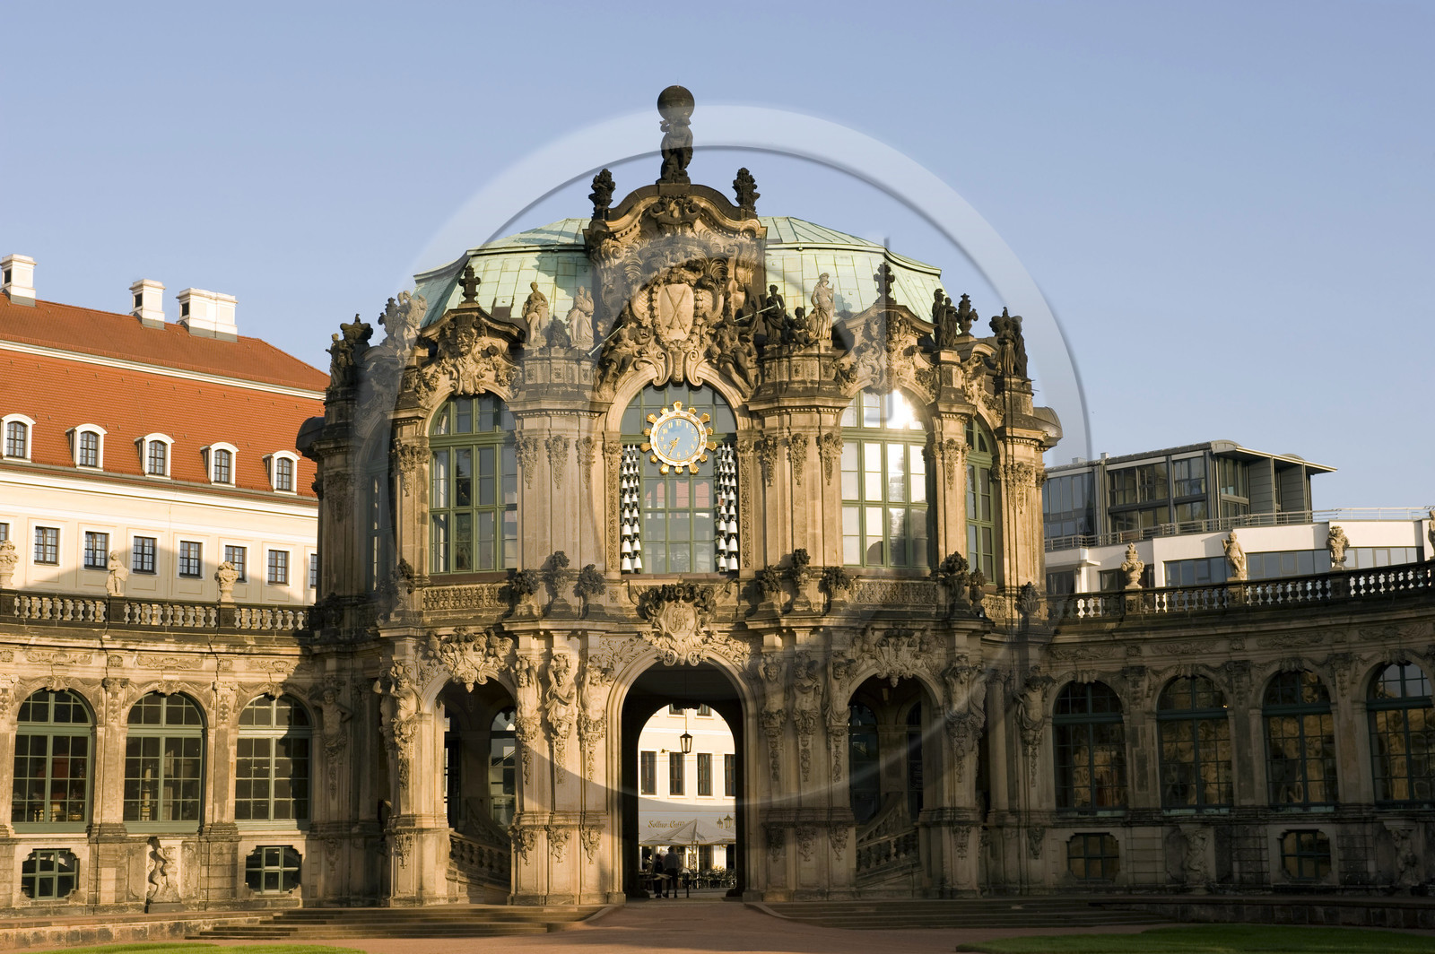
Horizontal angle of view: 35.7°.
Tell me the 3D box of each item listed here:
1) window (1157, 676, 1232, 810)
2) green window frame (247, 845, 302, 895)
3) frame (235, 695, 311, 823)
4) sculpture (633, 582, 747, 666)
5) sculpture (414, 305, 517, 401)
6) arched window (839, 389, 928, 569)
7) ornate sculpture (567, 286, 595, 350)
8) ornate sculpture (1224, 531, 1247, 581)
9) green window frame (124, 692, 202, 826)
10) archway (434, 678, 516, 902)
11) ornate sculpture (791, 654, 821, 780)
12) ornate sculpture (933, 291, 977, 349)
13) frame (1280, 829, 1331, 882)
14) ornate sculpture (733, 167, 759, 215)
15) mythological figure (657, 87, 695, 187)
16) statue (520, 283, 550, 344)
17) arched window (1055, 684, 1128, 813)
[{"bbox_3d":[15.053,8.408,70.290,2.380,4.150,0.300,-7,-11,33],"label":"window"},{"bbox_3d":[-14.398,12.707,72.232,1.780,1.530,0.300,4,-10,-26],"label":"green window frame"},{"bbox_3d":[-14.513,9.252,72.901,2.380,4.250,0.300,4,-10,-26],"label":"frame"},{"bbox_3d":[-0.824,4.438,67.076,3.384,2.397,0.900,-1,-9,0],"label":"sculpture"},{"bbox_3d":[-7.792,-3.887,69.885,3.200,2.800,0.900,-3,-10,14],"label":"sculpture"},{"bbox_3d":[5.231,0.072,69.449,2.713,5.587,0.350,2,-11,-16],"label":"arched window"},{"bbox_3d":[-4.302,-4.997,70.174,0.870,1.970,0.750,0,-10,-3],"label":"ornate sculpture"},{"bbox_3d":[16.493,2.529,70.857,0.600,1.560,0.500,-8,-12,35],"label":"ornate sculpture"},{"bbox_3d":[-16.633,8.578,67.050,2.467,4.080,0.250,6,-11,-35],"label":"green window frame"},{"bbox_3d":[-7.267,9.455,67.328,2.143,6.571,1.200,-4,-9,16],"label":"archway"},{"bbox_3d":[2.642,7.201,66.625,0.758,3.752,0.750,0,-9,-3],"label":"ornate sculpture"},{"bbox_3d":[7.634,-5.040,71.627,1.200,1.780,1.000,2,-10,-15],"label":"ornate sculpture"},{"bbox_3d":[17.072,11.002,64.754,1.582,1.508,0.200,-9,-12,43],"label":"frame"},{"bbox_3d":[0.837,-8.373,65.321,0.739,1.425,0.739,-1,-9,1],"label":"ornate sculpture"},{"bbox_3d":[-1.329,-10.843,70.664,1.148,2.910,1.100,-1,-9,0],"label":"mythological figure"},{"bbox_3d":[-5.681,-5.135,69.554,0.786,1.730,0.750,-2,-9,5],"label":"statue"},{"bbox_3d":[12.090,8.725,72.330,2.300,4.150,0.300,-6,-10,27],"label":"arched window"}]

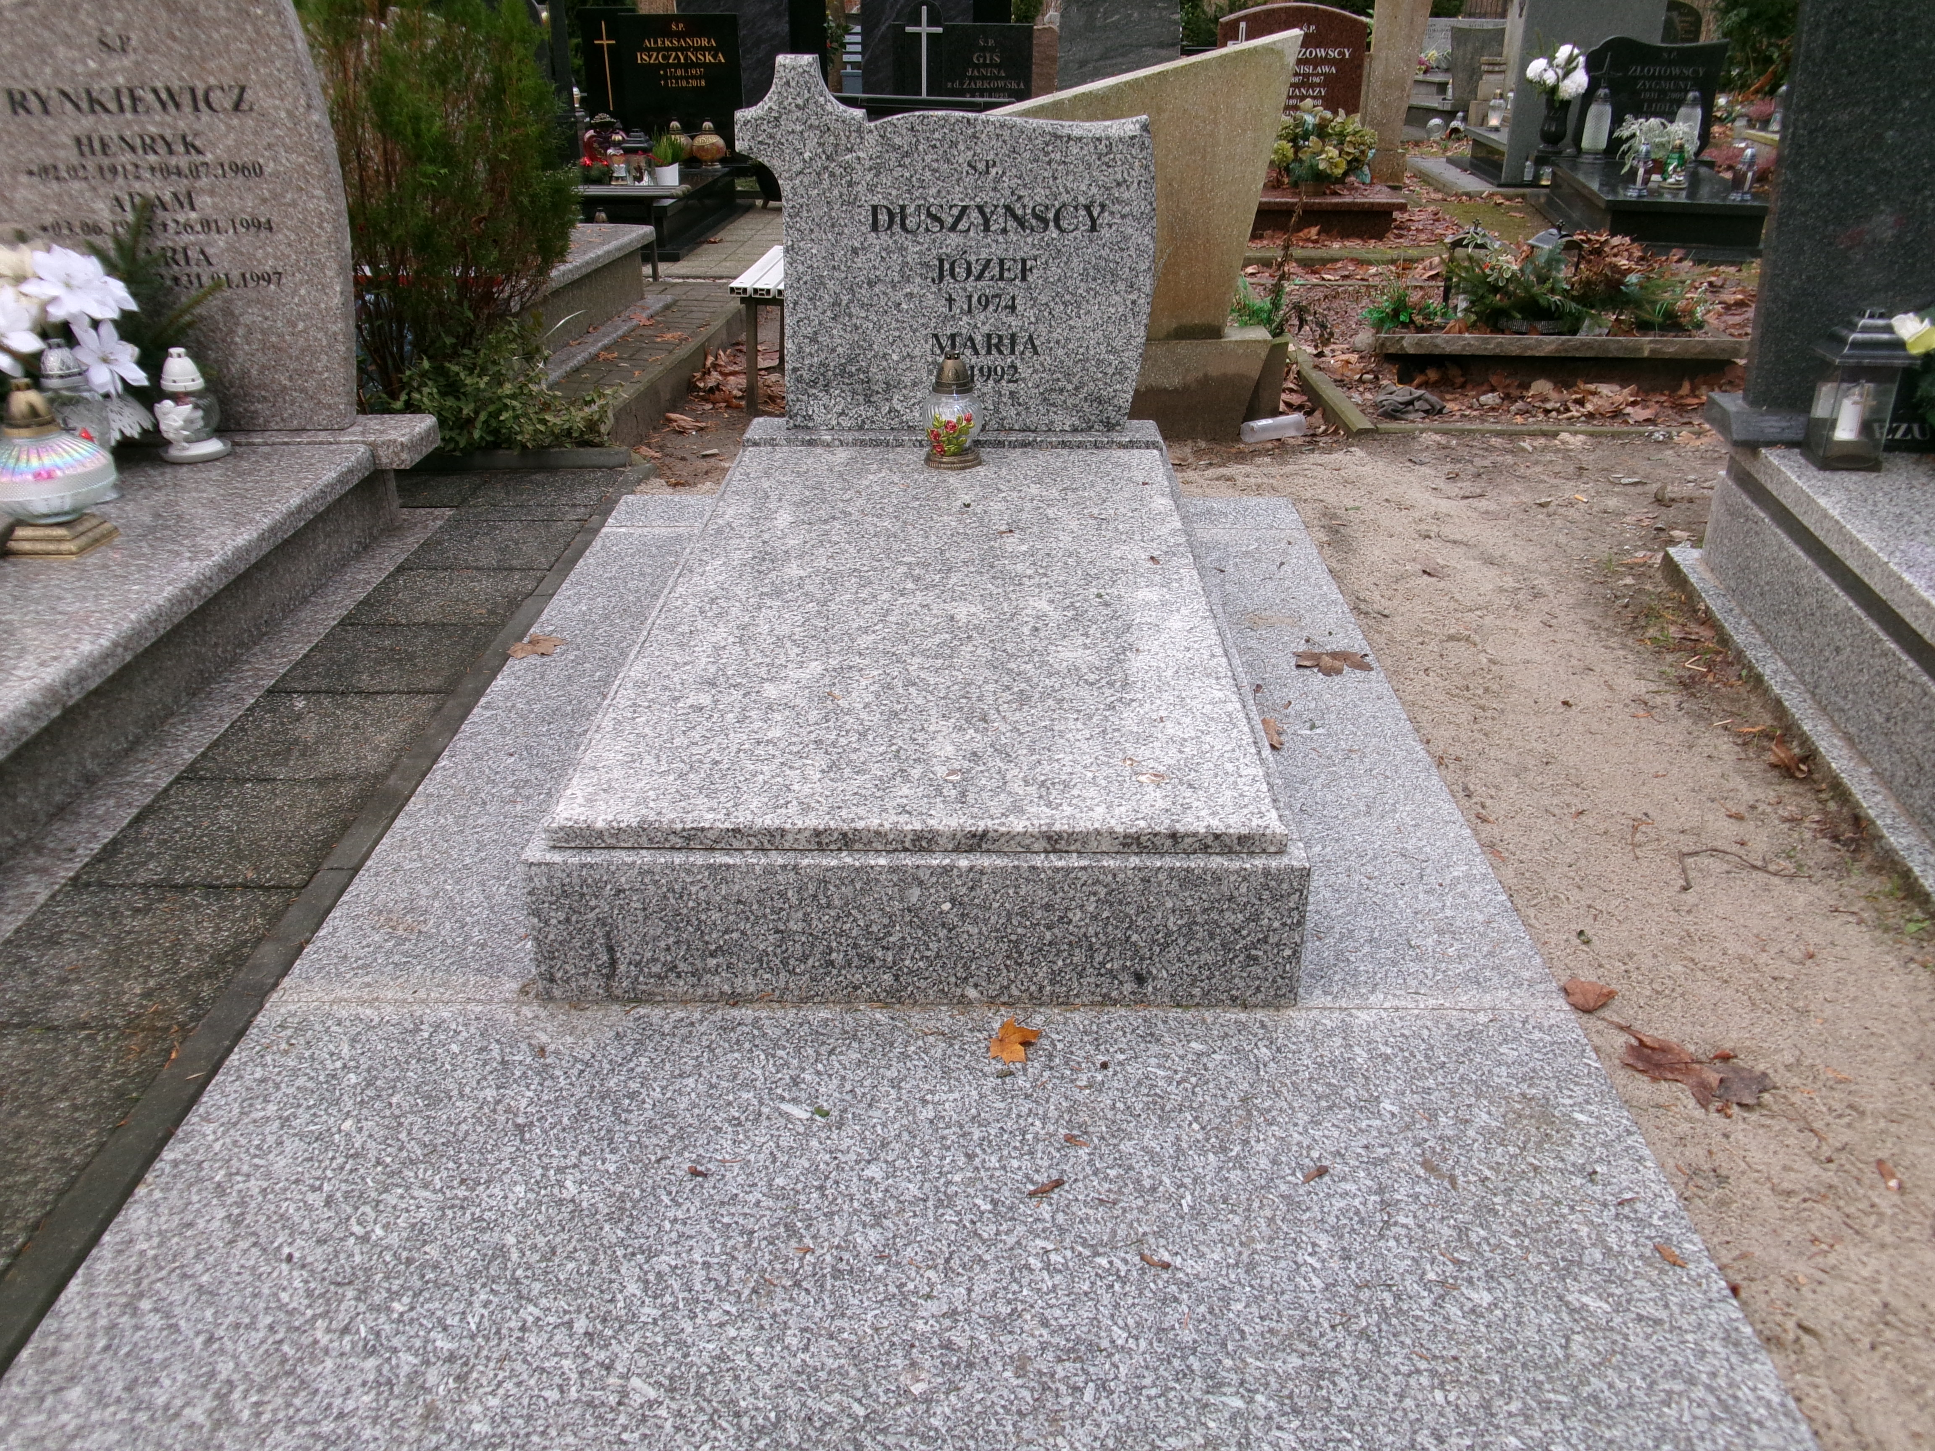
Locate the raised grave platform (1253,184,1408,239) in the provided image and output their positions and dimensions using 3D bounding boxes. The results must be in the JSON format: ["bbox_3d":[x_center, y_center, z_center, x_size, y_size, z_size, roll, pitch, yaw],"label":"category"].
[{"bbox_3d":[1.658,-2.571,7.822,0.920,0.210,0.720,0,26,1],"label":"raised grave platform"}]

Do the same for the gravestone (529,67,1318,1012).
[{"bbox_3d":[-0.051,-0.541,2.720,1.000,1.065,1.957,0,26,1],"label":"gravestone"}]

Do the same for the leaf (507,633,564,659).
[{"bbox_3d":[-0.766,-0.140,2.789,0.100,0.018,0.108,0,25,1],"label":"leaf"}]

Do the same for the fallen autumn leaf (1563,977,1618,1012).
[{"bbox_3d":[0.829,0.354,2.075,0.068,0.018,0.058,0,26,1],"label":"fallen autumn leaf"}]

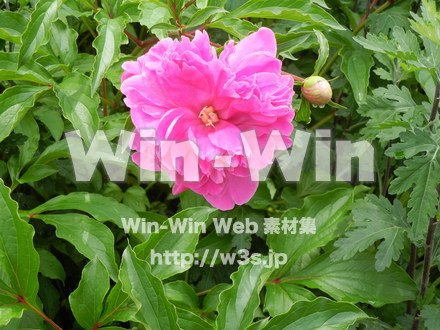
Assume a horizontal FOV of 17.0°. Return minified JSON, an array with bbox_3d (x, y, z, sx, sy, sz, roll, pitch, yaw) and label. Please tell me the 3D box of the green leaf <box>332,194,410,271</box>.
[{"bbox_3d":[0.120,0.054,1.170,0.066,0.015,0.060,-20,63,-14],"label":"green leaf"}]

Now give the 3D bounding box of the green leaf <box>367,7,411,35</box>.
[{"bbox_3d":[0.160,-0.136,1.400,0.040,0.012,0.032,0,53,0],"label":"green leaf"}]

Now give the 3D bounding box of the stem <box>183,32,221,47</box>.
[{"bbox_3d":[-0.016,-0.106,1.250,0.038,0.004,0.004,21,62,15],"label":"stem"}]

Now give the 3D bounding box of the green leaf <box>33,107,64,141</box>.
[{"bbox_3d":[-0.161,-0.039,1.380,0.021,0.010,0.037,-25,71,-31],"label":"green leaf"}]

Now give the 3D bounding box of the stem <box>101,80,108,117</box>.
[{"bbox_3d":[-0.106,-0.062,1.350,0.004,0.040,0.004,-3,30,2],"label":"stem"}]

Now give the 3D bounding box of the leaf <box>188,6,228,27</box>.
[{"bbox_3d":[-0.010,-0.133,1.330,0.038,0.010,0.018,-17,31,-12],"label":"leaf"}]

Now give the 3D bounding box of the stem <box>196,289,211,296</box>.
[{"bbox_3d":[-0.015,0.114,1.320,0.014,0.004,0.004,-16,73,-6],"label":"stem"}]

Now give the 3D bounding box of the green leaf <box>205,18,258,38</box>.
[{"bbox_3d":[0.011,-0.117,1.270,0.047,0.010,0.020,10,45,14],"label":"green leaf"}]

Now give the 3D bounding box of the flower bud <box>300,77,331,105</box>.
[{"bbox_3d":[0.083,-0.063,1.270,0.026,0.026,0.026,0,28,0],"label":"flower bud"}]

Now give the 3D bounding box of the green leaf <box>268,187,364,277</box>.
[{"bbox_3d":[0.081,0.056,1.240,0.046,0.018,0.112,36,62,23],"label":"green leaf"}]

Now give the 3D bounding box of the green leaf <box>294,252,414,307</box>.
[{"bbox_3d":[0.113,0.096,1.240,0.103,0.022,0.052,1,41,-3],"label":"green leaf"}]

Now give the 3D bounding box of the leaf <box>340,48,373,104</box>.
[{"bbox_3d":[0.122,-0.079,1.310,0.030,0.012,0.056,-9,61,-5],"label":"leaf"}]

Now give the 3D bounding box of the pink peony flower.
[{"bbox_3d":[-0.010,-0.037,1.200,0.140,0.145,0.085,0,-6,0],"label":"pink peony flower"}]

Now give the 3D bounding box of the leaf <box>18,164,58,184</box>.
[{"bbox_3d":[-0.160,0.008,1.300,0.039,0.009,0.018,-21,43,-15],"label":"leaf"}]

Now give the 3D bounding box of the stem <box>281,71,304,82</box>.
[{"bbox_3d":[0.063,-0.077,1.285,0.024,0.004,0.004,23,74,6],"label":"stem"}]

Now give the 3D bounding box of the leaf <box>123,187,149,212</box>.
[{"bbox_3d":[-0.076,0.031,1.330,0.021,0.008,0.026,-5,60,-3],"label":"leaf"}]

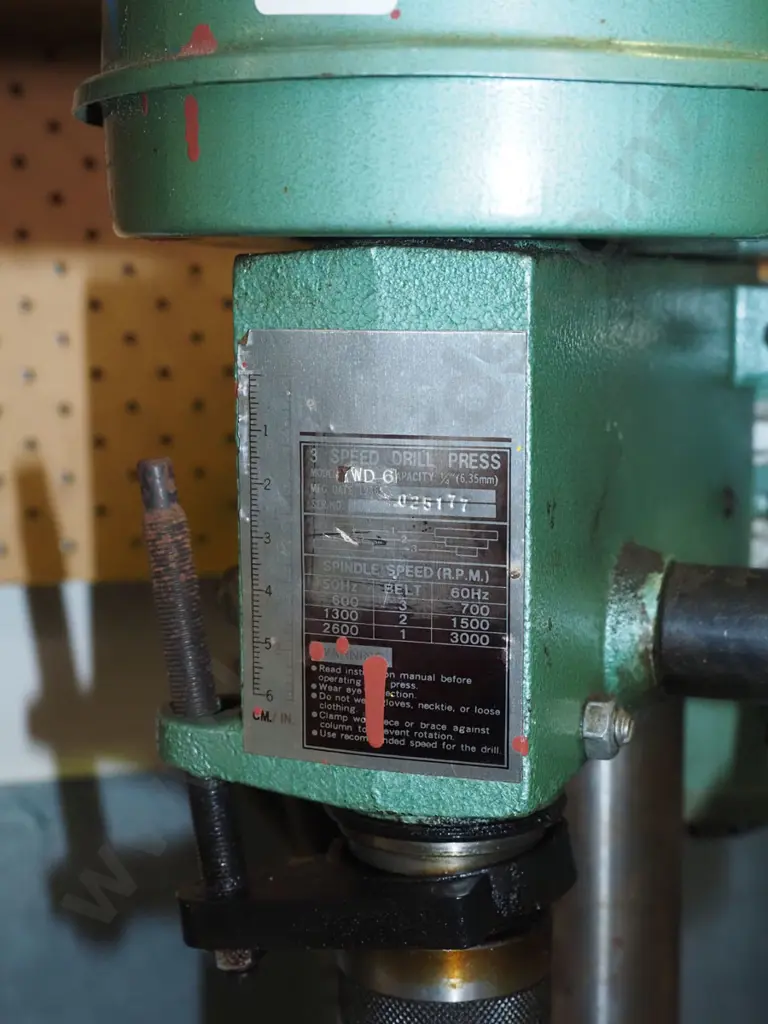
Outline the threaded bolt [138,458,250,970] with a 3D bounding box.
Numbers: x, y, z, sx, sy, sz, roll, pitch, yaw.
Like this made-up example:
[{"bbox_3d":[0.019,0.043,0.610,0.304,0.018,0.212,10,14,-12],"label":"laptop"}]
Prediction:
[{"bbox_3d":[-0.036,0.040,0.310,0.008,0.101,0.008,-9,5,-8],"label":"threaded bolt"}]

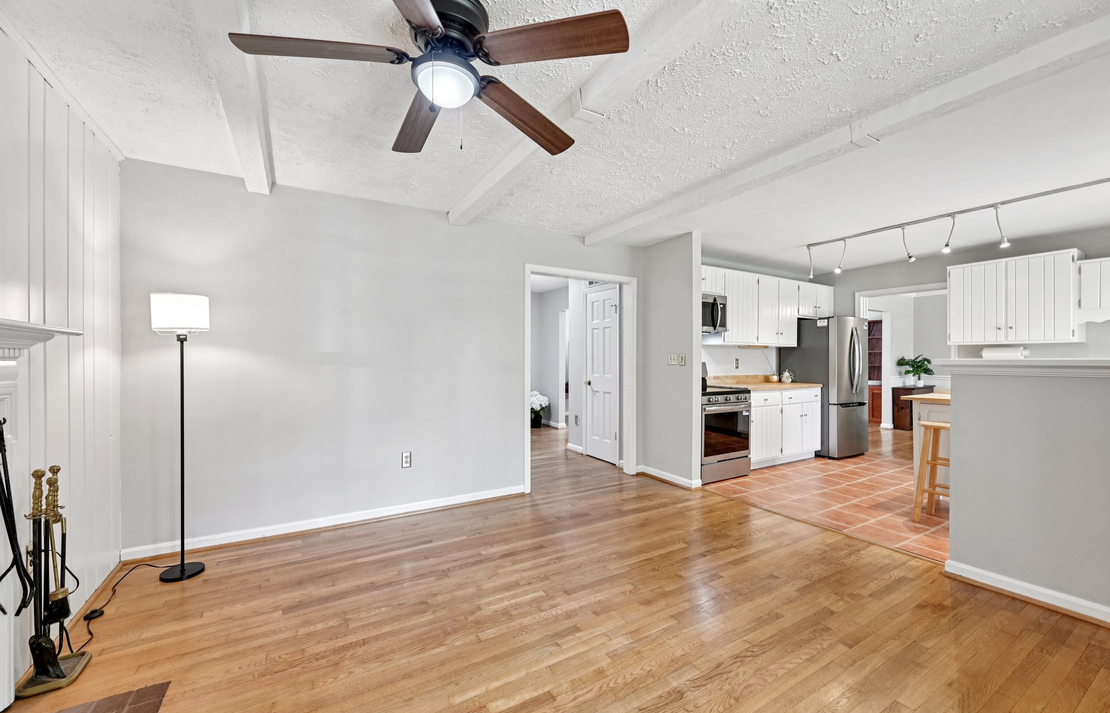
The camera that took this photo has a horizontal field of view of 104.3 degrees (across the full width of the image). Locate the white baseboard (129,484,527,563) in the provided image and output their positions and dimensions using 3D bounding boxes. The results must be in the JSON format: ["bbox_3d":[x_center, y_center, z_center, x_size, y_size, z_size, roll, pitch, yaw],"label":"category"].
[{"bbox_3d":[-1.457,1.208,3.267,2.660,0.087,0.016,0,-1,-30],"label":"white baseboard"}]

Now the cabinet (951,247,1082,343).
[{"bbox_3d":[4.619,-0.550,4.361,0.335,0.845,0.905,0,0,-30],"label":"cabinet"}]

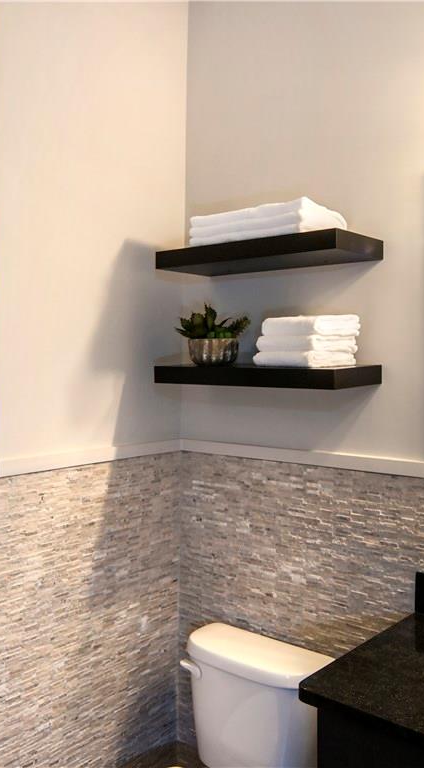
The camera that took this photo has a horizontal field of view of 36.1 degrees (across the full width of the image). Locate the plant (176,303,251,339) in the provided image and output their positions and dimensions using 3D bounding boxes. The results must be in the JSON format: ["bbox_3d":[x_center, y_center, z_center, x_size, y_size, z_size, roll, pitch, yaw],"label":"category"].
[{"bbox_3d":[0.006,-0.181,1.960,0.204,0.107,0.185,2,3,39],"label":"plant"}]

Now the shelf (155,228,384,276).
[{"bbox_3d":[0.150,-0.366,1.864,0.603,0.049,0.263,2,3,39],"label":"shelf"}]

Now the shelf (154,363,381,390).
[{"bbox_3d":[0.146,-0.023,1.858,0.603,0.049,0.263,2,3,39],"label":"shelf"}]

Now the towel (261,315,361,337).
[{"bbox_3d":[0.269,-0.149,1.741,0.160,0.050,0.241,2,3,39],"label":"towel"}]

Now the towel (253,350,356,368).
[{"bbox_3d":[0.254,-0.064,1.762,0.170,0.040,0.246,2,3,39],"label":"towel"}]

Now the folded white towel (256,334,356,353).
[{"bbox_3d":[0.258,-0.103,1.751,0.172,0.040,0.240,2,3,39],"label":"folded white towel"}]

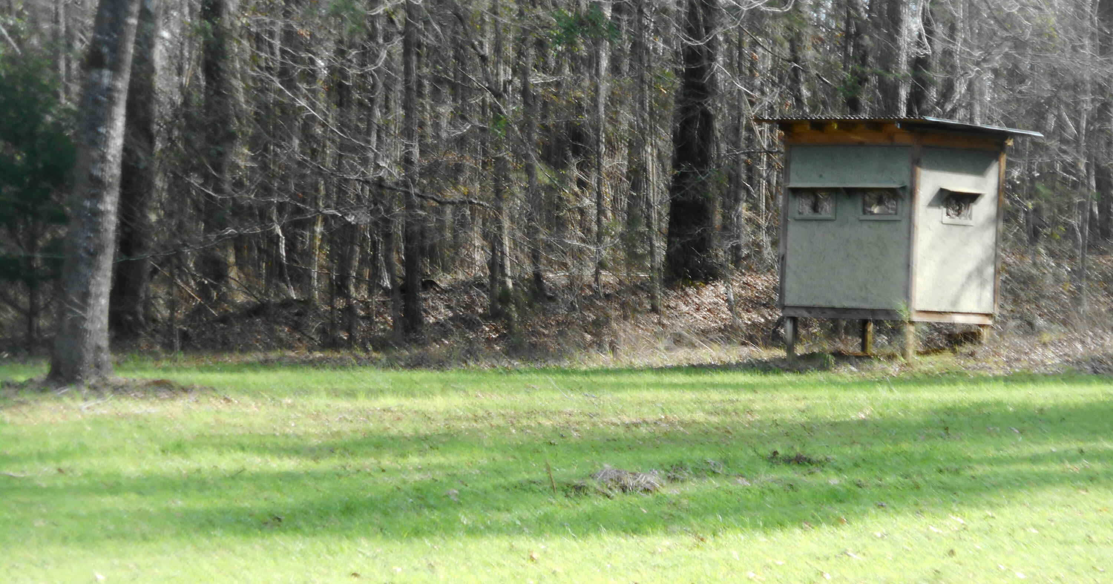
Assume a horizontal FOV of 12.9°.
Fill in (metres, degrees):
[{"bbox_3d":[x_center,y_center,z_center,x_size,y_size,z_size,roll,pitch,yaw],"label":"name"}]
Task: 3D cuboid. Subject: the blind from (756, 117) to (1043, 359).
[{"bbox_3d":[4.021,-0.634,58.000,2.361,2.816,2.516,2,1,38],"label":"blind"}]

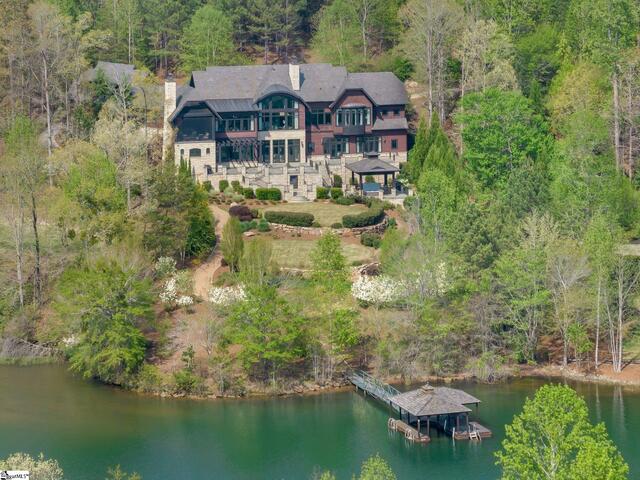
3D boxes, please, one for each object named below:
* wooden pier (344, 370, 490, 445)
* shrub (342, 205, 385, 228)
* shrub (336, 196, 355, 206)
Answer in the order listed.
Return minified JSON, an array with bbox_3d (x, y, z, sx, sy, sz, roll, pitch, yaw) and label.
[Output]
[{"bbox_3d":[9.781,16.420,323.880,8.450,5.400,24.030,-4,12,-21],"label":"wooden pier"},{"bbox_3d":[5.568,-3.008,381.000,5.600,1.800,2.600,-8,14,-34],"label":"shrub"},{"bbox_3d":[3.185,-5.005,387.000,2.500,1.050,2.000,0,11,0],"label":"shrub"}]

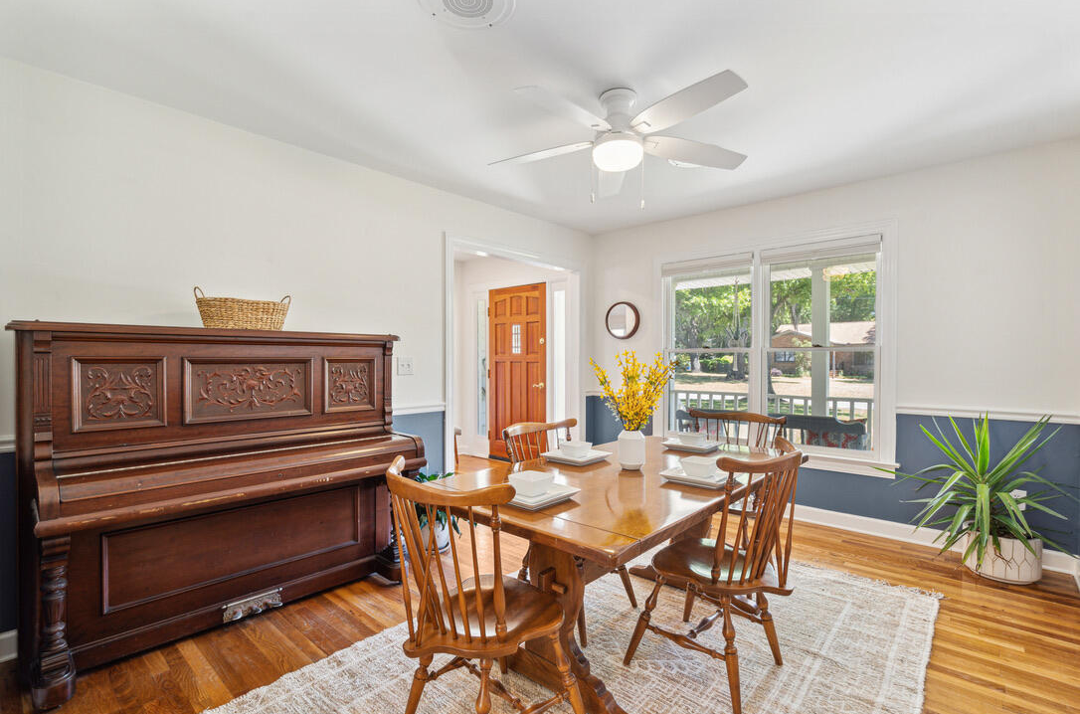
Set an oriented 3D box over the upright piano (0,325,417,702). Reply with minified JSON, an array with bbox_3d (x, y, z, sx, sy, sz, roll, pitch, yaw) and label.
[{"bbox_3d":[-1.385,0.543,2.310,0.630,1.335,1.570,0,0,43],"label":"upright piano"}]

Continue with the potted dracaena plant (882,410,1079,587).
[{"bbox_3d":[2.484,0.768,2.699,0.740,0.880,0.620,0,0,43],"label":"potted dracaena plant"}]

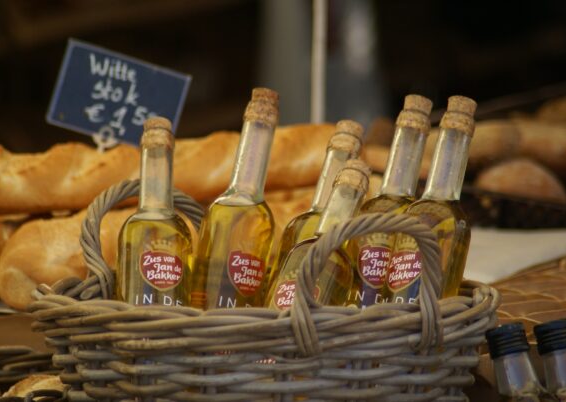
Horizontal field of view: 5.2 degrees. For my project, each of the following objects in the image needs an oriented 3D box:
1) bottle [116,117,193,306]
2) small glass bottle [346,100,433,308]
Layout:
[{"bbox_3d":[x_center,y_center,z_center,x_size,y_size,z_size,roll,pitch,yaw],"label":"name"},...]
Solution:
[{"bbox_3d":[-0.103,0.040,4.970,0.060,0.220,0.060,4,-14,-10],"label":"bottle"},{"bbox_3d":[0.086,0.020,5.000,0.060,0.220,0.060,11,-12,6],"label":"small glass bottle"}]

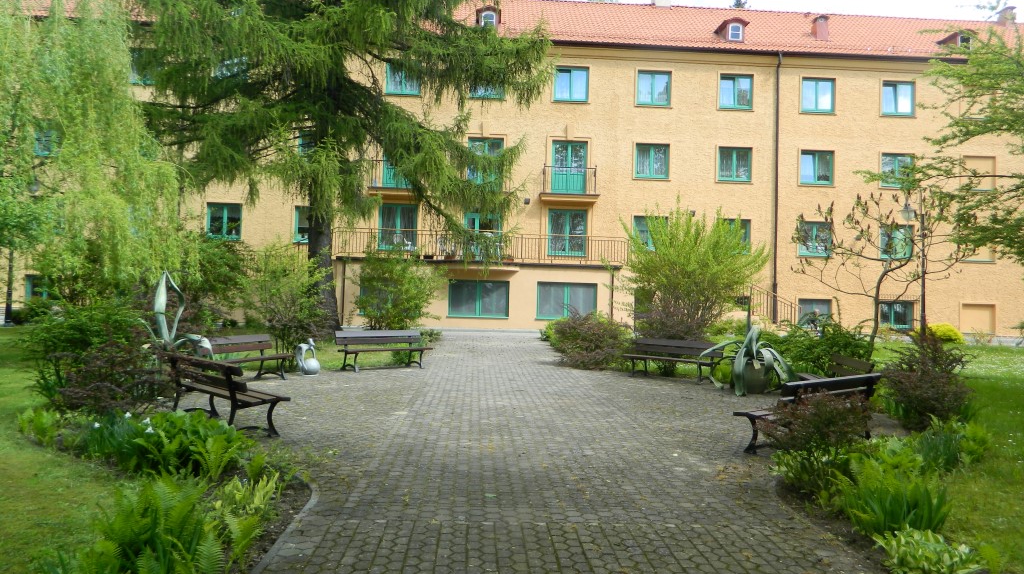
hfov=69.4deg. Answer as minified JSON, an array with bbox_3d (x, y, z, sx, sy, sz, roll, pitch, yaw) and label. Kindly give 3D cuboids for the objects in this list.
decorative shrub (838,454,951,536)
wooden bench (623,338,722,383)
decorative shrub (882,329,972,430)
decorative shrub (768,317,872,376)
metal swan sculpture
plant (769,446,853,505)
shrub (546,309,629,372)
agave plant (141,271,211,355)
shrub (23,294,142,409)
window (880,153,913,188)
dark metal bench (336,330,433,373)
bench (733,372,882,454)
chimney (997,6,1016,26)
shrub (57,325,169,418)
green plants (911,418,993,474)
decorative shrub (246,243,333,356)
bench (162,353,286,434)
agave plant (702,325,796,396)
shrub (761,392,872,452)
[{"bbox_3d":[2.828,1.518,5.453,0.760,0.450,0.600,1,-1,28],"label":"decorative shrub"},{"bbox_3d":[3.203,1.460,14.815,1.950,0.770,0.600,1,-1,42],"label":"wooden bench"},{"bbox_3d":[5.692,1.226,10.107,1.080,1.270,1.000,1,-1,29],"label":"decorative shrub"},{"bbox_3d":[6.104,1.283,14.605,1.850,1.281,1.650,1,-1,23],"label":"decorative shrub"},{"bbox_3d":[-3.844,1.311,14.004,0.400,0.680,0.360,1,-1,30],"label":"metal swan sculpture"},{"bbox_3d":[2.476,1.528,6.122,0.640,0.410,0.550,1,-1,22],"label":"plant"},{"bbox_3d":[1.769,1.177,16.707,1.852,1.292,1.750,2,-1,6],"label":"shrub"},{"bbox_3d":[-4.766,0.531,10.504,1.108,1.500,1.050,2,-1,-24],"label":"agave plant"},{"bbox_3d":[-5.844,0.866,10.108,1.550,1.362,1.450,2,-1,-30],"label":"shrub"},{"bbox_3d":[16.985,-5.109,32.600,1.460,1.480,0.130,2,-1,-3],"label":"window"},{"bbox_3d":[-2.612,1.302,15.221,1.950,0.770,0.600,2,-1,-40],"label":"dark metal bench"},{"bbox_3d":[3.198,1.334,7.827,2.015,0.775,0.642,2,-1,-40],"label":"bench"},{"bbox_3d":[26.719,-14.628,39.917,0.820,1.050,0.760,2,-1,-3],"label":"chimney"},{"bbox_3d":[-5.045,1.035,9.394,1.447,1.015,1.300,2,-1,-28],"label":"shrub"},{"bbox_3d":[4.434,1.579,7.452,0.680,0.440,0.600,1,-1,31],"label":"green plants"},{"bbox_3d":[-4.553,0.382,15.263,1.772,2.555,1.600,2,-1,-17],"label":"decorative shrub"},{"bbox_3d":[-3.223,1.179,8.186,0.642,0.775,2.015,2,-1,-44],"label":"bench"},{"bbox_3d":[4.322,1.298,13.406,1.600,1.127,1.450,1,-1,18],"label":"agave plant"},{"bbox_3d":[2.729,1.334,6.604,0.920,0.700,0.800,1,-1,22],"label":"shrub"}]

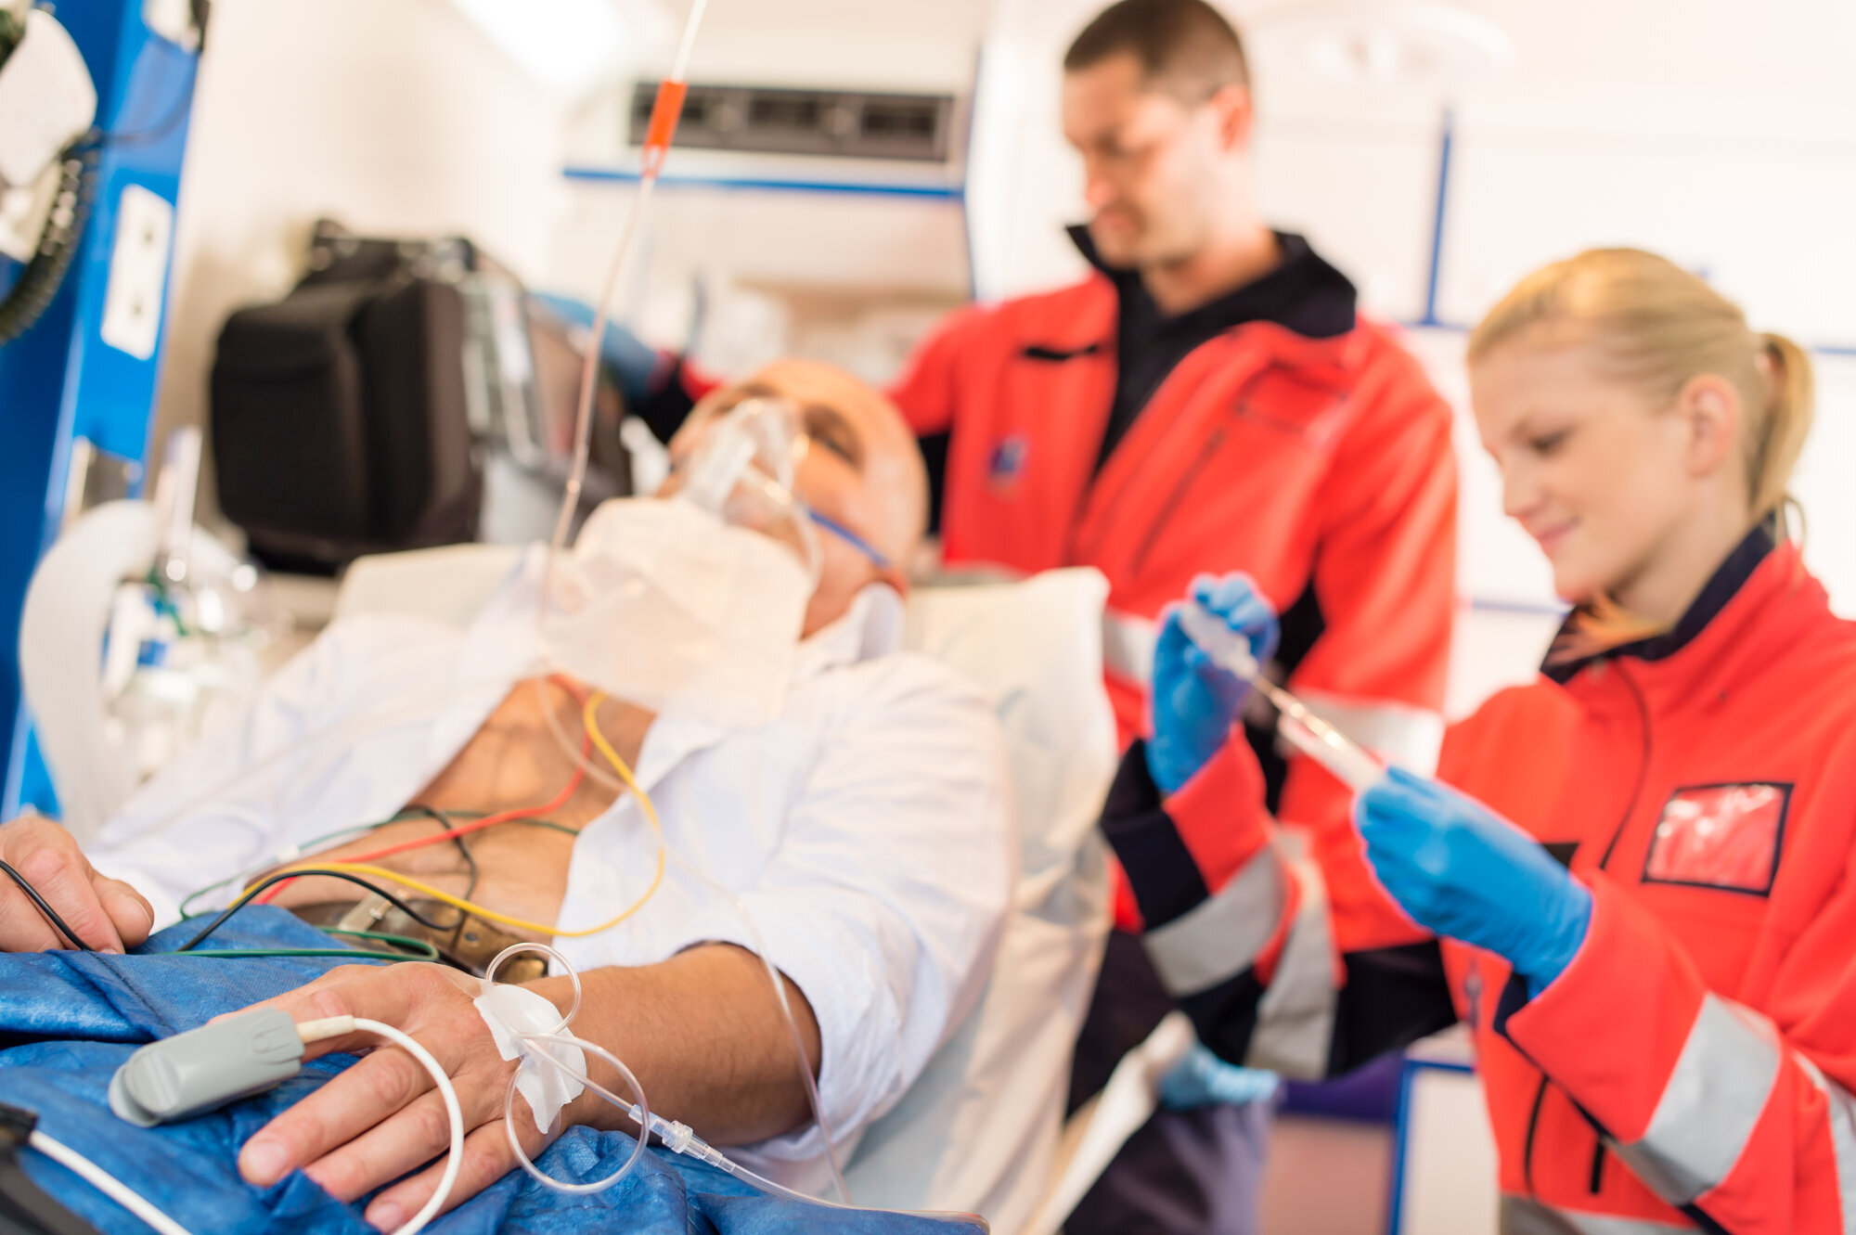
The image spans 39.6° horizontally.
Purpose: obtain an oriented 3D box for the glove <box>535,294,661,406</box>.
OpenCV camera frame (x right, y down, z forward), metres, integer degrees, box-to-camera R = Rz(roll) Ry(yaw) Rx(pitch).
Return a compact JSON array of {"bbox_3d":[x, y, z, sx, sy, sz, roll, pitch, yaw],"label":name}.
[{"bbox_3d":[-0.312,-0.255,2.450,0.155,0.070,0.100,30,-8,-12],"label":"glove"}]

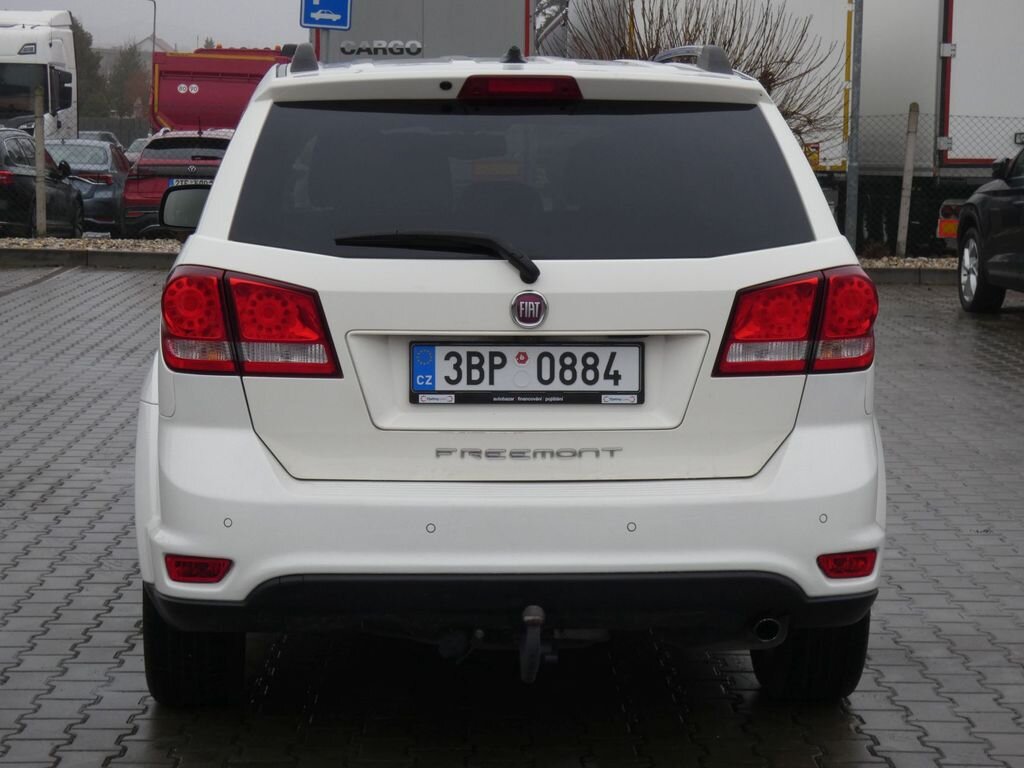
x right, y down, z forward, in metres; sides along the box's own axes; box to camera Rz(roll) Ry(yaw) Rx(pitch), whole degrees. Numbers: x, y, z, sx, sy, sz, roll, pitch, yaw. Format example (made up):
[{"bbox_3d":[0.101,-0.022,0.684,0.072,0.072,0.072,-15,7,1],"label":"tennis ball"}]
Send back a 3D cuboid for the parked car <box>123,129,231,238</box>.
[{"bbox_3d":[-3.629,-2.388,27.874,1.770,1.540,4.200,0,7,1],"label":"parked car"}]

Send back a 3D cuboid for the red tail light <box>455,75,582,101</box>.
[{"bbox_3d":[0.020,-0.704,5.338,0.290,0.062,0.070,0,7,-3],"label":"red tail light"}]

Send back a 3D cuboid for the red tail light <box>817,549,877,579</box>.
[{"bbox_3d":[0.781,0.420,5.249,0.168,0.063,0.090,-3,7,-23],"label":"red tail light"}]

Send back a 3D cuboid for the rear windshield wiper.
[{"bbox_3d":[-0.168,-0.285,5.069,0.470,0.125,0.070,0,-21,-3],"label":"rear windshield wiper"}]

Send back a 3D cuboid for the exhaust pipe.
[{"bbox_3d":[0.602,0.580,5.293,0.064,0.064,0.150,0,7,-3],"label":"exhaust pipe"}]

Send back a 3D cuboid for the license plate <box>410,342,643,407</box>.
[{"bbox_3d":[0.035,-0.024,5.090,0.527,0.135,0.020,0,7,-3],"label":"license plate"}]

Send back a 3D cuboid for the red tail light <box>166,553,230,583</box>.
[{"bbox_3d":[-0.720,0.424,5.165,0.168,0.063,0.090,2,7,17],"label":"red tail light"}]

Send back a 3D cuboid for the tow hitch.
[{"bbox_3d":[0.049,0.589,5.101,0.065,0.165,0.200,0,7,-3],"label":"tow hitch"}]

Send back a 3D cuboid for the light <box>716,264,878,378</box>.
[{"bbox_3d":[0.660,-0.149,5.207,0.415,0.255,0.190,-1,7,-12],"label":"light"}]

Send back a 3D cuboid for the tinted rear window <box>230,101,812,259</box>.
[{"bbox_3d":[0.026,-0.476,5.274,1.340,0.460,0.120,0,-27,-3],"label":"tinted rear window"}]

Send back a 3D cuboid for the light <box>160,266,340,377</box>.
[{"bbox_3d":[-0.594,-0.147,5.136,0.415,0.255,0.190,1,7,6],"label":"light"}]

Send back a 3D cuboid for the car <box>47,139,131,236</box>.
[{"bbox_3d":[-5.645,-2.458,29.192,1.800,1.440,4.650,0,7,-2],"label":"car"}]

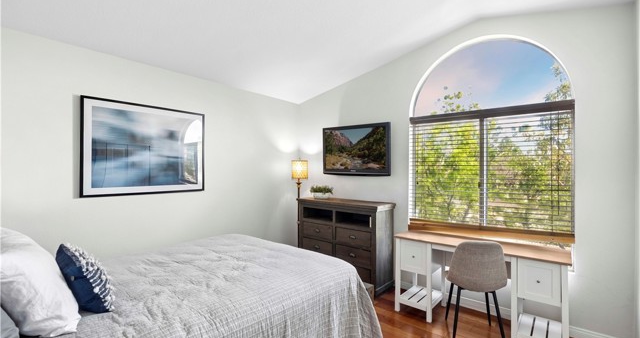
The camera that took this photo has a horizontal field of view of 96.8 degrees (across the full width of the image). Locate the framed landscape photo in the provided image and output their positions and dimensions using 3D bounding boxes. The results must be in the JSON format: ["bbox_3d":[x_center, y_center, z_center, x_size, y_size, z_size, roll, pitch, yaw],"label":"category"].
[{"bbox_3d":[-1.649,-0.185,2.806,0.040,0.858,1.098,1,0,39],"label":"framed landscape photo"}]

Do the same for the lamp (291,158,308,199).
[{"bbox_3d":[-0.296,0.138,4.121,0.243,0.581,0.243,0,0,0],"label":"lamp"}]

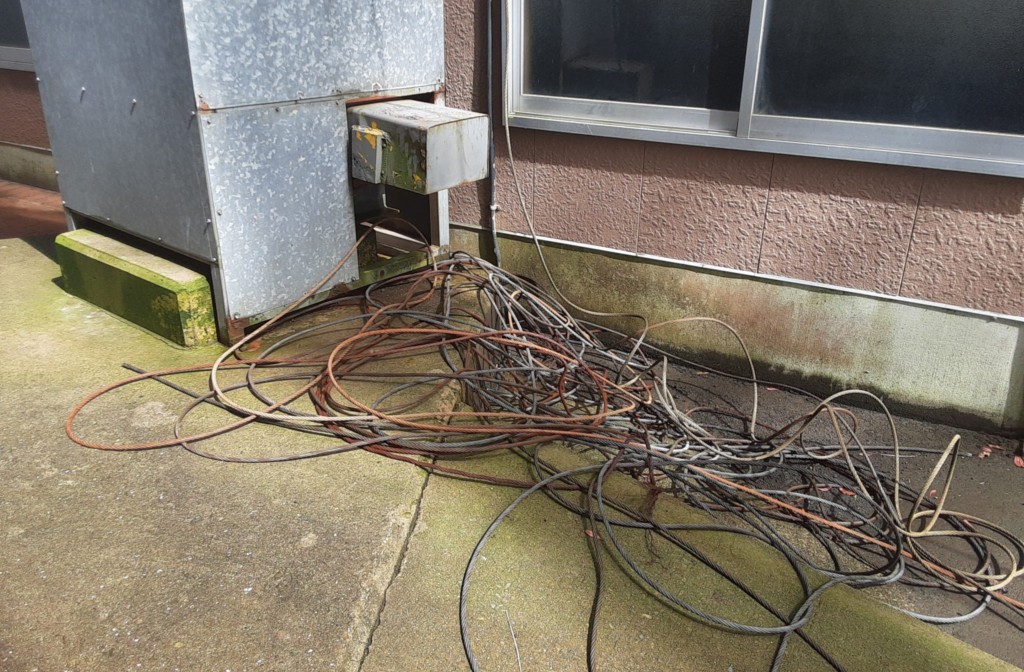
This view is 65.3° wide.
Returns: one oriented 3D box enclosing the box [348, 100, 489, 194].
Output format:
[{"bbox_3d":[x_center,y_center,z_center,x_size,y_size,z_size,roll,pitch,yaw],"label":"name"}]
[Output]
[{"bbox_3d":[-0.326,-0.668,2.790,0.382,0.217,0.303,21,32,34],"label":"box"}]

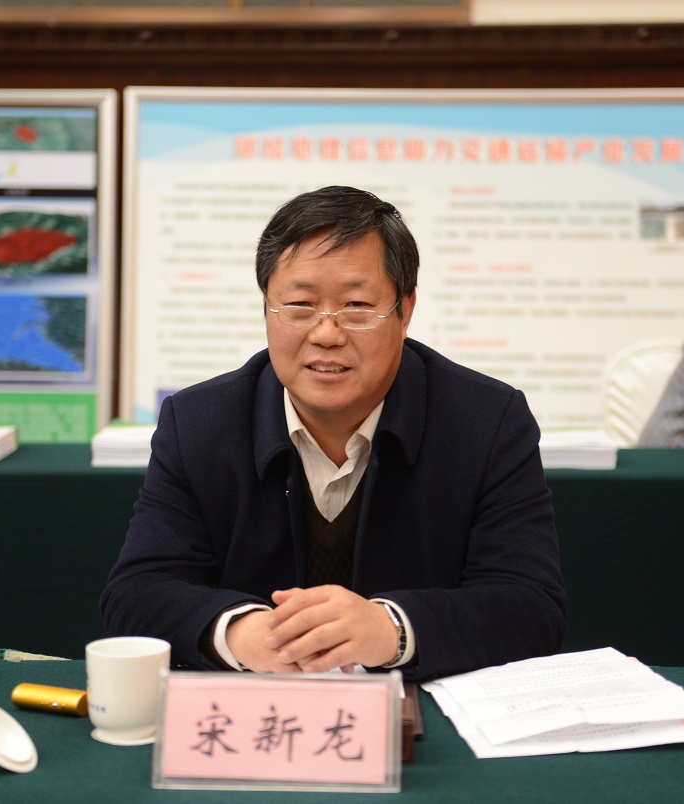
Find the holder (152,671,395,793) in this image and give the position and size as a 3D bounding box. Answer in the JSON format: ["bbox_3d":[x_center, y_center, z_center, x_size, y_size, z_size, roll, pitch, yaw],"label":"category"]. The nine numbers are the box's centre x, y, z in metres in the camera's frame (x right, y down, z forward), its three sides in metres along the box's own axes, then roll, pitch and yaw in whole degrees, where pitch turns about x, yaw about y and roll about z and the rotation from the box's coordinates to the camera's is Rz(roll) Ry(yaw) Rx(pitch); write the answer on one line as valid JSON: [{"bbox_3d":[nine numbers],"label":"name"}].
[{"bbox_3d":[-0.054,0.268,1.671,0.202,0.097,0.075,0,5,3],"label":"holder"}]

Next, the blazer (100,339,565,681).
[{"bbox_3d":[-0.013,0.203,2.227,0.520,0.570,0.450,0,5,3],"label":"blazer"}]

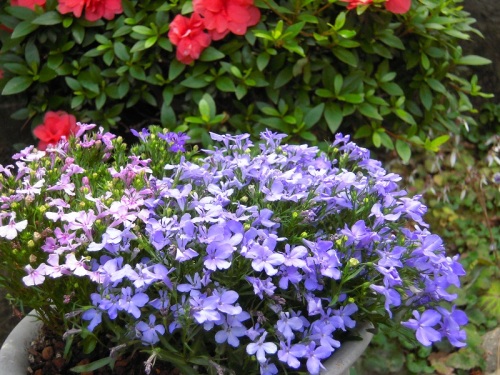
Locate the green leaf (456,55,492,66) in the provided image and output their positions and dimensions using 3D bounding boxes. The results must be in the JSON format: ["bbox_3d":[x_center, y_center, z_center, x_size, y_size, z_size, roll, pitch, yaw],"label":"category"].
[{"bbox_3d":[0.263,-0.147,1.000,0.041,0.006,0.016,-5,49,7],"label":"green leaf"}]

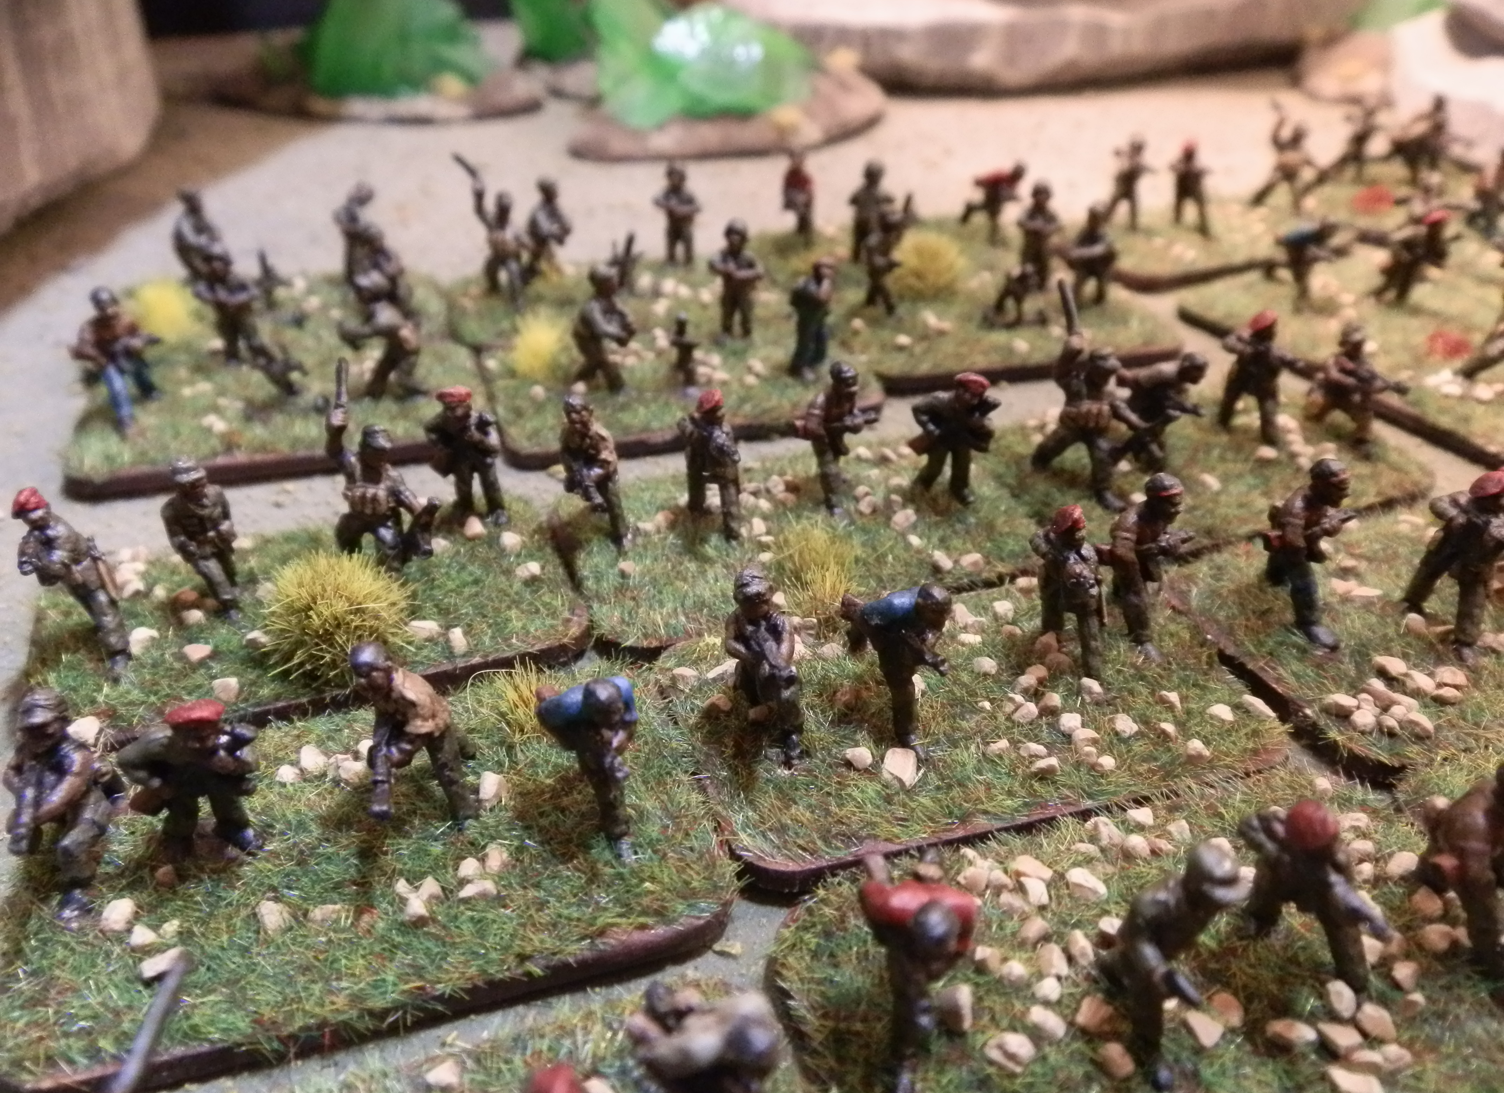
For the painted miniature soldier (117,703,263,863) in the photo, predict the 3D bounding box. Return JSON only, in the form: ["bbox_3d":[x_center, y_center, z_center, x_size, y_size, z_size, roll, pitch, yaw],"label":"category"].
[{"bbox_3d":[-0.040,0.016,0.088,0.009,0.014,0.007,-16,35,-25],"label":"painted miniature soldier"}]

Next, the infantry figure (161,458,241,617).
[{"bbox_3d":[-0.054,-0.001,0.118,0.006,0.016,0.007,-16,29,-21],"label":"infantry figure"}]

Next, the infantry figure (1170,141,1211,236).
[{"bbox_3d":[0.091,-0.074,0.251,0.008,0.019,0.007,6,29,13],"label":"infantry figure"}]

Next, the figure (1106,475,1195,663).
[{"bbox_3d":[0.036,0.002,0.112,0.007,0.018,0.009,-24,36,-36],"label":"figure"}]

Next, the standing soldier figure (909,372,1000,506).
[{"bbox_3d":[0.022,-0.012,0.134,0.010,0.015,0.007,-9,32,-15],"label":"standing soldier figure"}]

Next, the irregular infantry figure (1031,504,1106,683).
[{"bbox_3d":[0.025,0.004,0.097,0.006,0.015,0.006,-12,28,-13],"label":"irregular infantry figure"}]

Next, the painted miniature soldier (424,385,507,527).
[{"bbox_3d":[-0.030,-0.010,0.130,0.009,0.016,0.006,-10,33,-17],"label":"painted miniature soldier"}]

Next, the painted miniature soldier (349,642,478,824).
[{"bbox_3d":[-0.024,0.013,0.089,0.009,0.013,0.009,2,28,12],"label":"painted miniature soldier"}]

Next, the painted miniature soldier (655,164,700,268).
[{"bbox_3d":[-0.012,-0.056,0.205,0.008,0.017,0.005,-2,31,-4],"label":"painted miniature soldier"}]

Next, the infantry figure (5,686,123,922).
[{"bbox_3d":[-0.048,0.018,0.085,0.007,0.019,0.008,-11,30,-18],"label":"infantry figure"}]

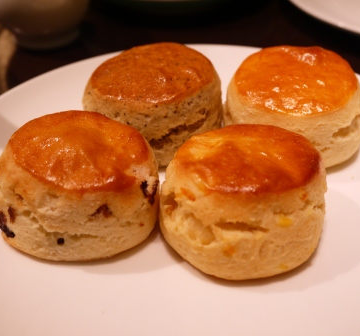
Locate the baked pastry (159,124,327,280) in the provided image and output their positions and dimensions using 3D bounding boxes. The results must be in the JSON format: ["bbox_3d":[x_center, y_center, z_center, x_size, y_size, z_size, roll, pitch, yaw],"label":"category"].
[{"bbox_3d":[0.024,0.009,0.216,0.063,0.038,0.063,-1,37,0],"label":"baked pastry"}]

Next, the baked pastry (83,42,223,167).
[{"bbox_3d":[-0.012,-0.032,0.270,0.064,0.039,0.064,-1,37,0],"label":"baked pastry"}]

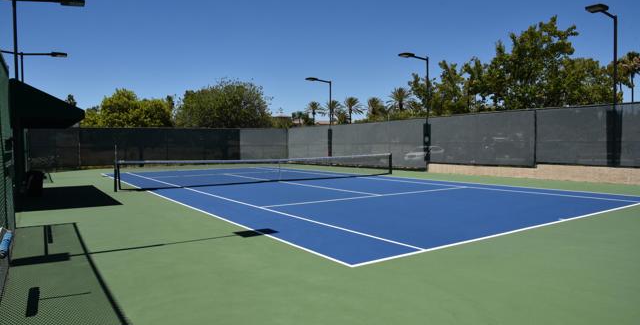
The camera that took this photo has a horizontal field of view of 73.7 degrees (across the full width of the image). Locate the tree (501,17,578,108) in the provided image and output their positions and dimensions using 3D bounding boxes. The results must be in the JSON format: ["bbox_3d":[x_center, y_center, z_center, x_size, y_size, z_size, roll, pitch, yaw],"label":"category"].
[{"bbox_3d":[14.459,-4.727,28.202,5.120,9.320,5.120,1,3,27],"label":"tree"}]

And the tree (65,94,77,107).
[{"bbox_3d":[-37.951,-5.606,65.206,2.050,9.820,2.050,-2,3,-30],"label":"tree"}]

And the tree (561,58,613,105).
[{"bbox_3d":[15.337,-2.966,24.628,2.910,6.130,2.910,1,3,32],"label":"tree"}]

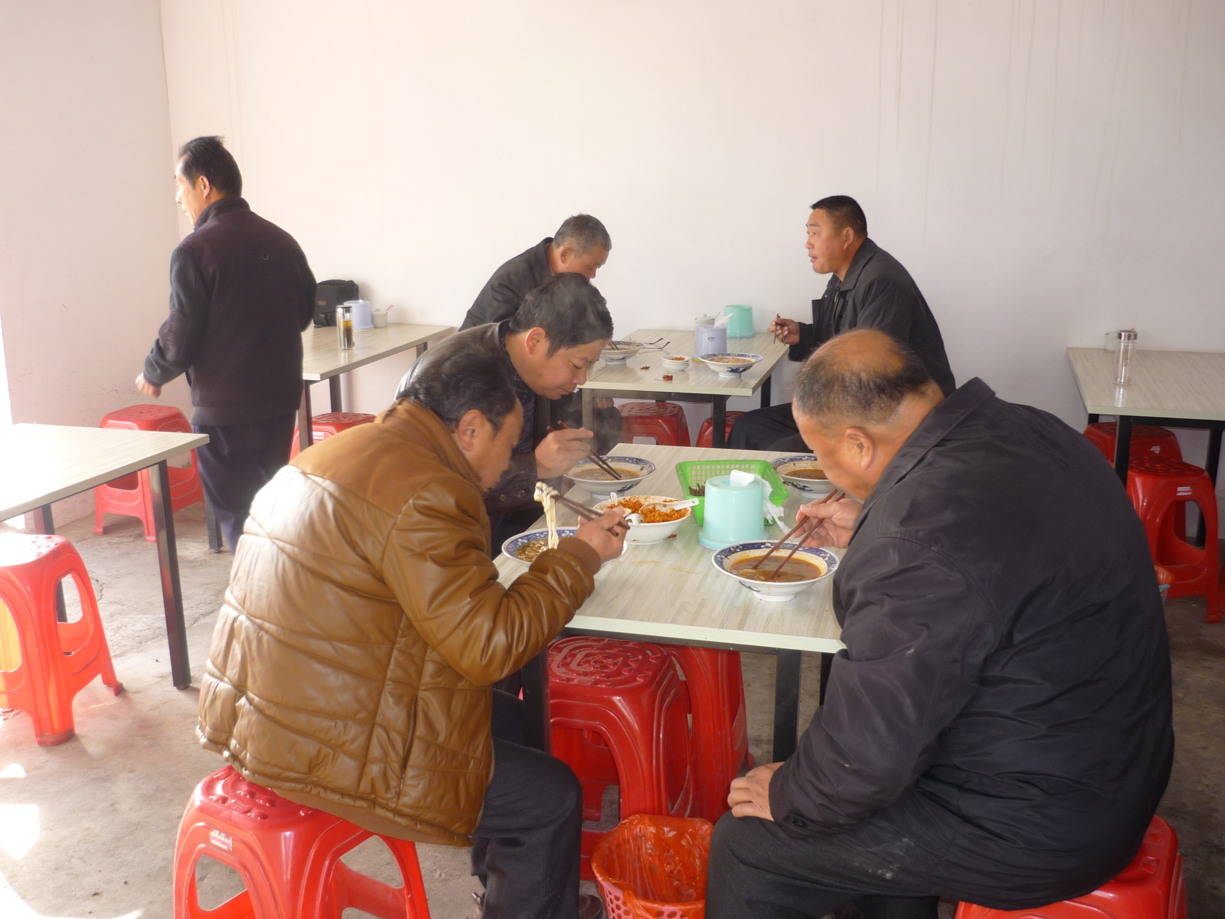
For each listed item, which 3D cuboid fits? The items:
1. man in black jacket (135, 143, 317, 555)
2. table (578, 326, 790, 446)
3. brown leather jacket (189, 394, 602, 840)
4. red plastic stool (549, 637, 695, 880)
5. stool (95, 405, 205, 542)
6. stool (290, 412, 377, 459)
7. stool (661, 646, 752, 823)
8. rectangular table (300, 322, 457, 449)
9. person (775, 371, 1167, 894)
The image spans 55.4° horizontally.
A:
[{"bbox_3d":[-1.152,-0.199,3.653,0.400,1.570,0.500,13,20,42],"label":"man in black jacket"},{"bbox_3d":[0.294,-0.044,4.638,0.706,0.742,1.204,4,15,15],"label":"table"},{"bbox_3d":[-0.352,0.231,1.979,0.653,0.693,0.515,-6,16,-21],"label":"brown leather jacket"},{"bbox_3d":[-0.018,0.653,2.518,0.335,0.475,0.335,2,15,11],"label":"red plastic stool"},{"bbox_3d":[-1.926,0.051,4.835,0.332,0.480,0.332,7,16,24],"label":"stool"},{"bbox_3d":[-1.094,0.070,4.756,0.332,0.480,0.332,6,16,22],"label":"stool"},{"bbox_3d":[0.154,0.578,2.796,0.335,0.475,0.335,4,15,16],"label":"stool"},{"bbox_3d":[-1.216,-0.111,4.934,0.700,0.750,1.190,4,15,16],"label":"rectangular table"},{"bbox_3d":[0.530,0.434,1.820,0.730,1.240,0.580,10,18,35],"label":"person"}]

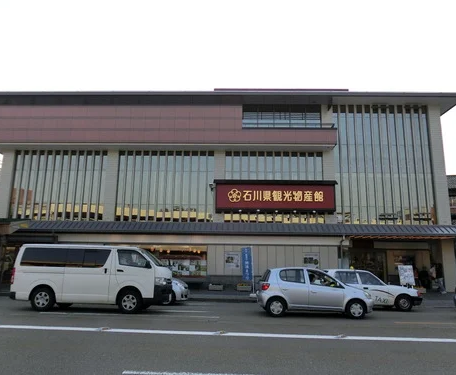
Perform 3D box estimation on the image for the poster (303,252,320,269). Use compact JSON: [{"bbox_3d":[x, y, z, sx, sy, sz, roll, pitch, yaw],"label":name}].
[{"bbox_3d":[4.156,3.645,17.953,0.811,0.844,0.040,1,-11,2],"label":"poster"}]

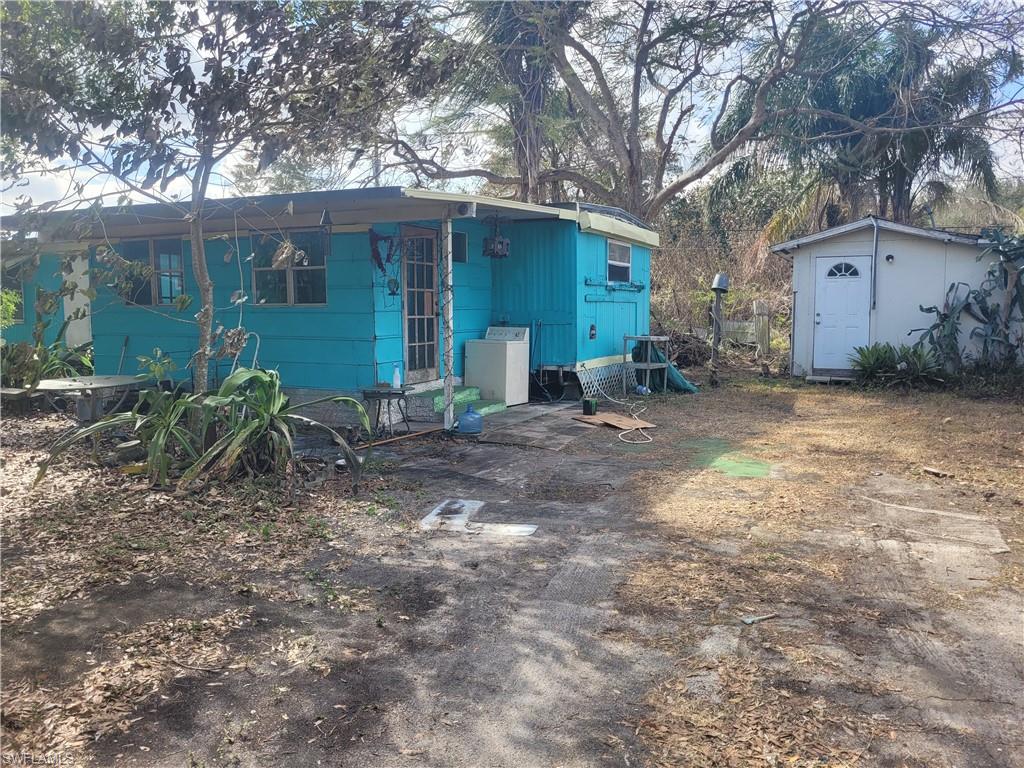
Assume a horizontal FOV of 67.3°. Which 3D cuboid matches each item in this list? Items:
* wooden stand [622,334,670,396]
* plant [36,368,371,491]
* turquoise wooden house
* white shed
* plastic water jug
[{"bbox_3d":[2.066,-0.305,11.855,0.400,0.920,0.820,3,6,28],"label":"wooden stand"},{"bbox_3d":[-2.737,0.327,6.816,2.600,0.930,1.500,-2,6,-22],"label":"plant"},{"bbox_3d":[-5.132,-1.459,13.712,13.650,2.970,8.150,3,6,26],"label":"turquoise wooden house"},{"bbox_3d":[7.059,-1.599,14.606,3.750,2.790,3.400,3,6,26],"label":"white shed"},{"bbox_3d":[-0.467,0.367,8.635,0.270,0.320,0.270,0,6,0],"label":"plastic water jug"}]

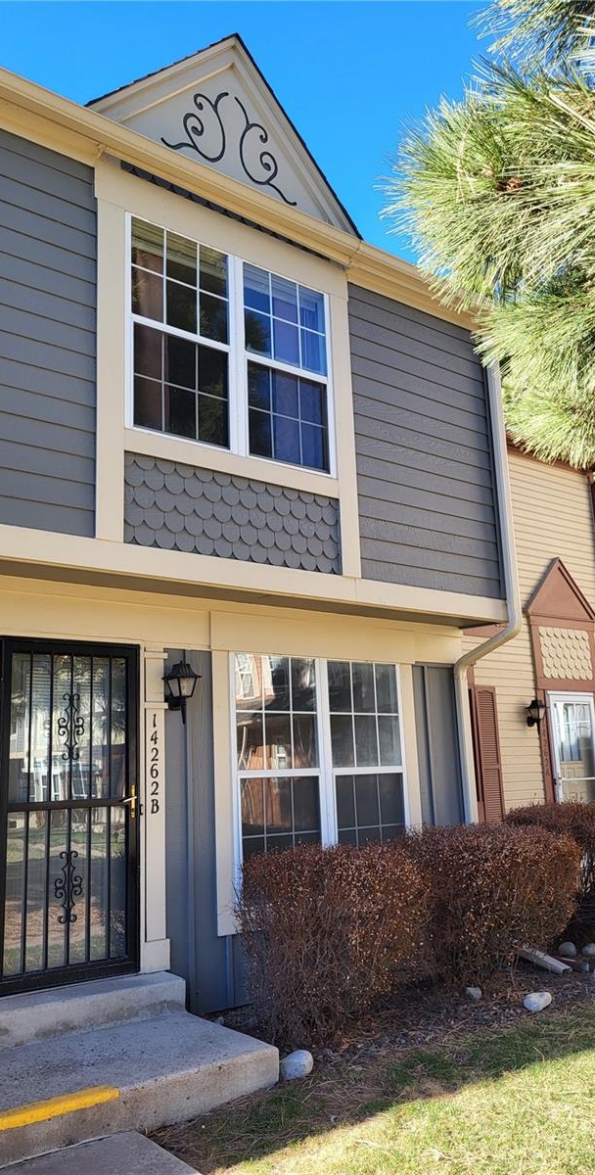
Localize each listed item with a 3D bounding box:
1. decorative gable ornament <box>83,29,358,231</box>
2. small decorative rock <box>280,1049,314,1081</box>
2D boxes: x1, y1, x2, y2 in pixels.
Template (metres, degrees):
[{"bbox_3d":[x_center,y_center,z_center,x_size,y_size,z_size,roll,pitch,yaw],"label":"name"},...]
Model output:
[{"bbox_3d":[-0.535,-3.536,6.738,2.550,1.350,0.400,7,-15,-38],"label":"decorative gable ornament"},{"bbox_3d":[0.002,2.409,4.463,0.190,0.155,0.165,7,-15,-38],"label":"small decorative rock"}]

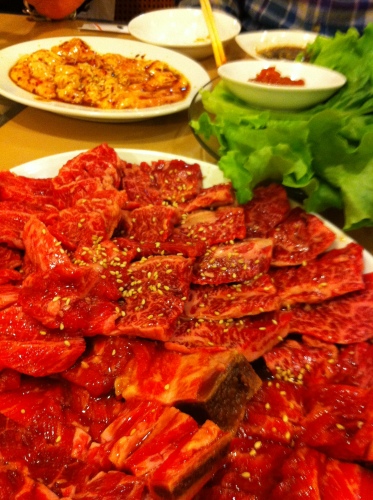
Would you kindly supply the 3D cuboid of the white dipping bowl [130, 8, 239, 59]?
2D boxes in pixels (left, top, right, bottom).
[{"bbox_3d":[-0.002,-0.279,0.672,0.146,0.036,0.146,1,42,-1],"label":"white dipping bowl"}]

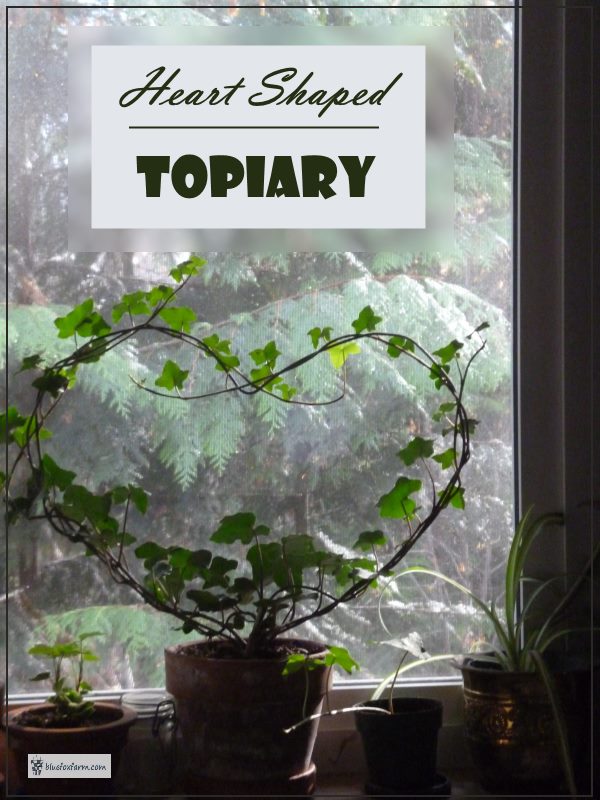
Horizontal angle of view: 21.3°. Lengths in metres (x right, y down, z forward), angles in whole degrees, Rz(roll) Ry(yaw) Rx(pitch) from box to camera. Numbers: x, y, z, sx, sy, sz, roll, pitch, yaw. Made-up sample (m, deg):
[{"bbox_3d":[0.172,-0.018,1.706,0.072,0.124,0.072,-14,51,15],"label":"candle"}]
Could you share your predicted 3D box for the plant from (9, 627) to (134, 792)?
[{"bbox_3d":[-0.217,0.303,1.512,0.126,0.170,0.126,0,0,-6],"label":"plant"}]

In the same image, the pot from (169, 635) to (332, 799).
[{"bbox_3d":[-0.051,0.318,1.576,0.164,0.143,0.164,0,0,0],"label":"pot"}]

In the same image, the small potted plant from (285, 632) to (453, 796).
[{"bbox_3d":[0.043,0.310,1.561,0.166,0.156,0.133,0,0,0],"label":"small potted plant"}]

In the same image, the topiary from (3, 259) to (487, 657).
[{"bbox_3d":[-0.051,0.053,1.460,0.440,0.370,0.180,0,0,-11],"label":"topiary"}]

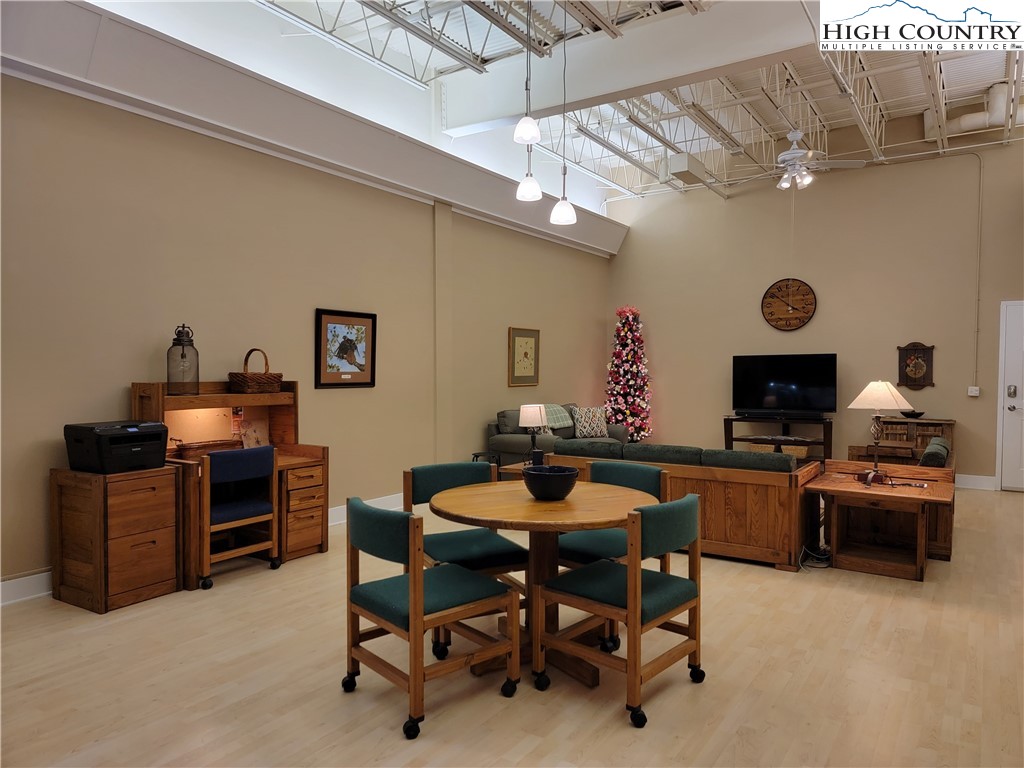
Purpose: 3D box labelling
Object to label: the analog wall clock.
[{"bbox_3d":[3.523,-1.012,9.056,0.674,0.674,0.040,0,1,34],"label":"analog wall clock"}]

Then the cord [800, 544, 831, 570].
[{"bbox_3d":[2.078,1.172,4.870,0.200,0.150,0.220,1,1,33],"label":"cord"}]

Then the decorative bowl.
[{"bbox_3d":[0.183,0.469,3.332,0.263,0.130,0.263,0,1,0],"label":"decorative bowl"}]

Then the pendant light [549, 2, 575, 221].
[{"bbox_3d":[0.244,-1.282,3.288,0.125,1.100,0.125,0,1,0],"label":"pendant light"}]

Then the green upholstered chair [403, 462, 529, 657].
[{"bbox_3d":[-0.214,0.851,3.534,0.521,0.834,0.536,-1,1,-29],"label":"green upholstered chair"}]

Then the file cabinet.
[{"bbox_3d":[-2.355,0.879,4.245,0.533,0.765,0.472,0,1,32],"label":"file cabinet"}]

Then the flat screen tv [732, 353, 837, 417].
[{"bbox_3d":[3.417,-0.004,8.943,1.230,0.705,0.070,1,1,36],"label":"flat screen tv"}]

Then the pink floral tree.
[{"bbox_3d":[1.605,0.038,9.770,0.670,2.200,0.670,1,2,33],"label":"pink floral tree"}]

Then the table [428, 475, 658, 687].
[{"bbox_3d":[0.141,0.898,3.285,1.066,0.746,1.066,0,1,0],"label":"table"}]

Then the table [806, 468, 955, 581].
[{"bbox_3d":[2.546,0.979,4.908,0.845,0.550,0.763,1,2,33],"label":"table"}]

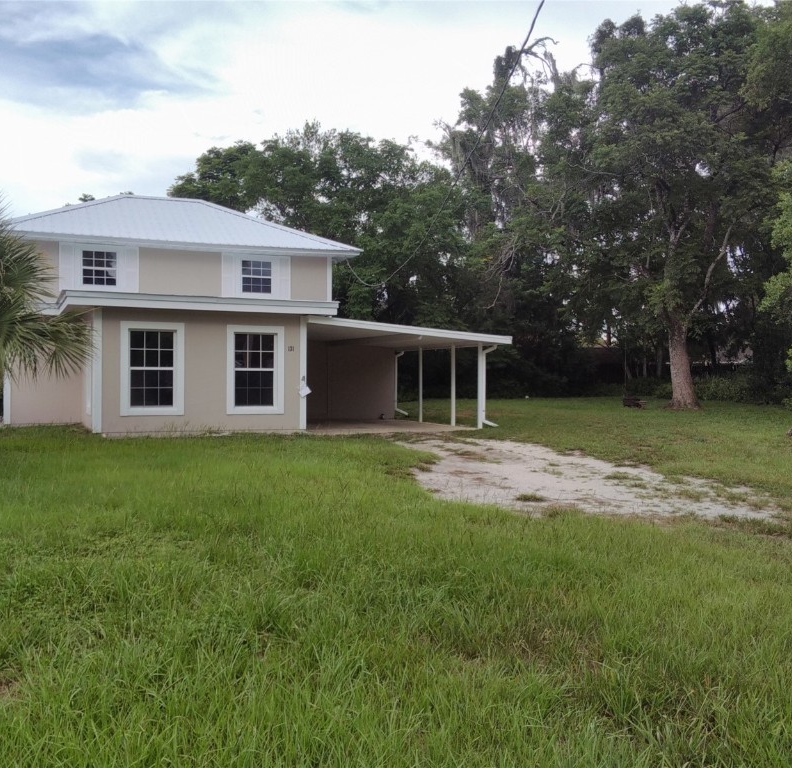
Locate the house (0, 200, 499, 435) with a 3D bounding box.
[{"bbox_3d":[-5.071,-2.357,23.098,11.801,6.783,12.852,0,0,-23],"label":"house"}]

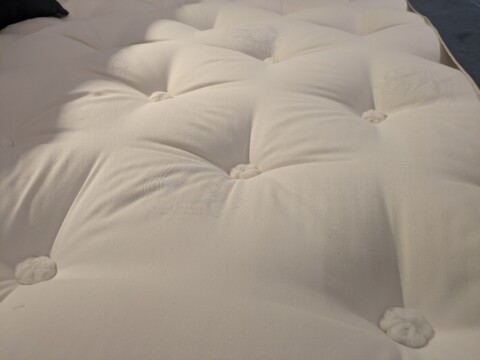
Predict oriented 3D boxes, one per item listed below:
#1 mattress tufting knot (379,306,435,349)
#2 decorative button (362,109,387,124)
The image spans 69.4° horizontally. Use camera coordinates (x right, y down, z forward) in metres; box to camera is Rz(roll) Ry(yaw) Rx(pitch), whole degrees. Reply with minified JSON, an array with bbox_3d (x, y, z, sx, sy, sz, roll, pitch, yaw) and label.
[{"bbox_3d":[0.119,0.105,0.247,0.036,0.012,0.036,7,42,9],"label":"mattress tufting knot"},{"bbox_3d":[0.179,-0.084,0.461,0.033,0.012,0.033,7,42,9],"label":"decorative button"}]

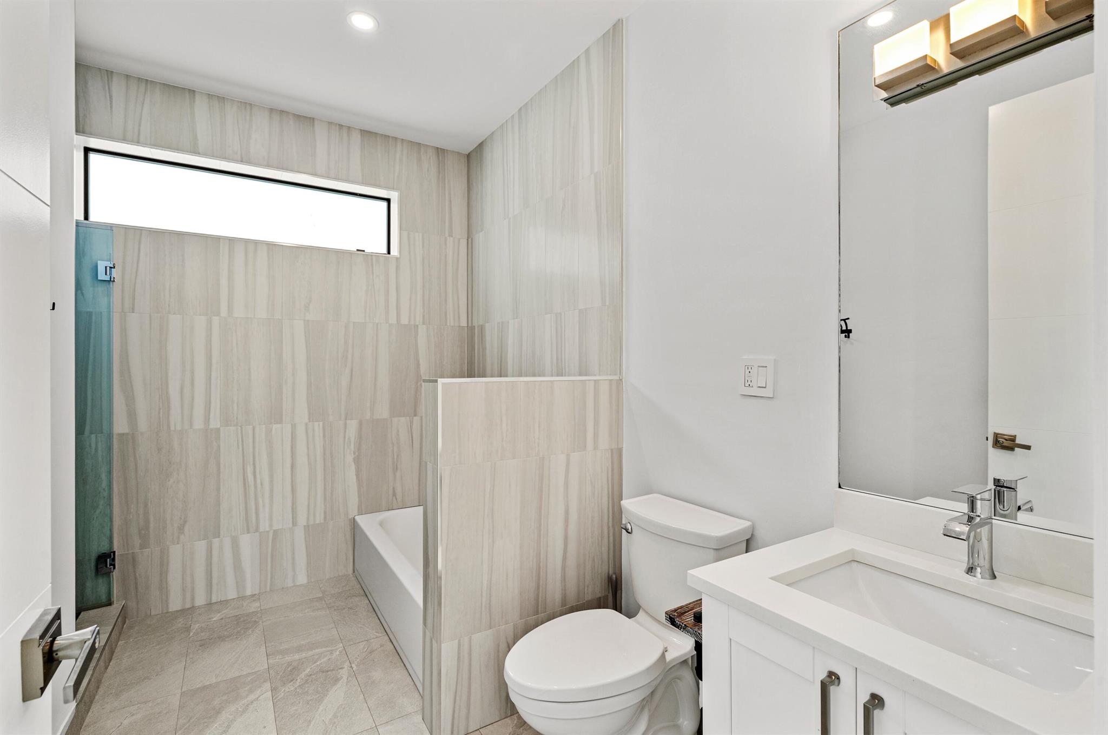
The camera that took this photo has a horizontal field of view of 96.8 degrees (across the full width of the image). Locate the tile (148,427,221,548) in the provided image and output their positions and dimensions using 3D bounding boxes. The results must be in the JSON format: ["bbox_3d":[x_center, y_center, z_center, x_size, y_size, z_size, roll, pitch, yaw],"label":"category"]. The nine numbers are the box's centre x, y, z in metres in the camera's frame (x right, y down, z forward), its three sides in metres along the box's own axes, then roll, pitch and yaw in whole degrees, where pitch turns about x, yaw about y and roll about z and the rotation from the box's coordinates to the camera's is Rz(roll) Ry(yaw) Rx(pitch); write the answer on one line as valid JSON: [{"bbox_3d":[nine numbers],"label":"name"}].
[{"bbox_3d":[-1.961,0.634,2.627,0.300,0.608,0.010,0,0,-30],"label":"tile"}]

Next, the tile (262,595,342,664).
[{"bbox_3d":[-1.257,1.293,2.436,0.302,0.010,0.605,0,0,-33],"label":"tile"}]

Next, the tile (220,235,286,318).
[{"bbox_3d":[-1.703,-0.494,2.779,0.300,0.440,0.010,0,0,-30],"label":"tile"}]

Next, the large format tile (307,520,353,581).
[{"bbox_3d":[-1.359,1.110,2.998,0.260,0.345,0.012,0,0,-33],"label":"large format tile"}]

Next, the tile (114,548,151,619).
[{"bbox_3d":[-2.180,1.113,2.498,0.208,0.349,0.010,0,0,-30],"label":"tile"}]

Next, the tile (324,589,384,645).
[{"bbox_3d":[-1.041,1.285,2.560,0.202,0.012,0.605,0,0,-33],"label":"tile"}]

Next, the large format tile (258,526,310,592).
[{"bbox_3d":[-1.568,1.110,2.863,0.247,0.345,0.012,0,0,-33],"label":"large format tile"}]

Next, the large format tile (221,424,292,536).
[{"bbox_3d":[-1.682,0.632,2.791,0.348,0.610,0.012,0,0,-33],"label":"large format tile"}]

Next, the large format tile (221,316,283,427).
[{"bbox_3d":[-1.702,0.023,2.779,0.304,0.610,0.012,0,0,-33],"label":"large format tile"}]

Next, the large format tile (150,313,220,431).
[{"bbox_3d":[-1.961,0.028,2.627,0.300,0.605,0.010,0,0,-30],"label":"large format tile"}]

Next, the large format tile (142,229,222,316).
[{"bbox_3d":[-1.961,-0.494,2.627,0.300,0.440,0.010,0,0,-30],"label":"large format tile"}]

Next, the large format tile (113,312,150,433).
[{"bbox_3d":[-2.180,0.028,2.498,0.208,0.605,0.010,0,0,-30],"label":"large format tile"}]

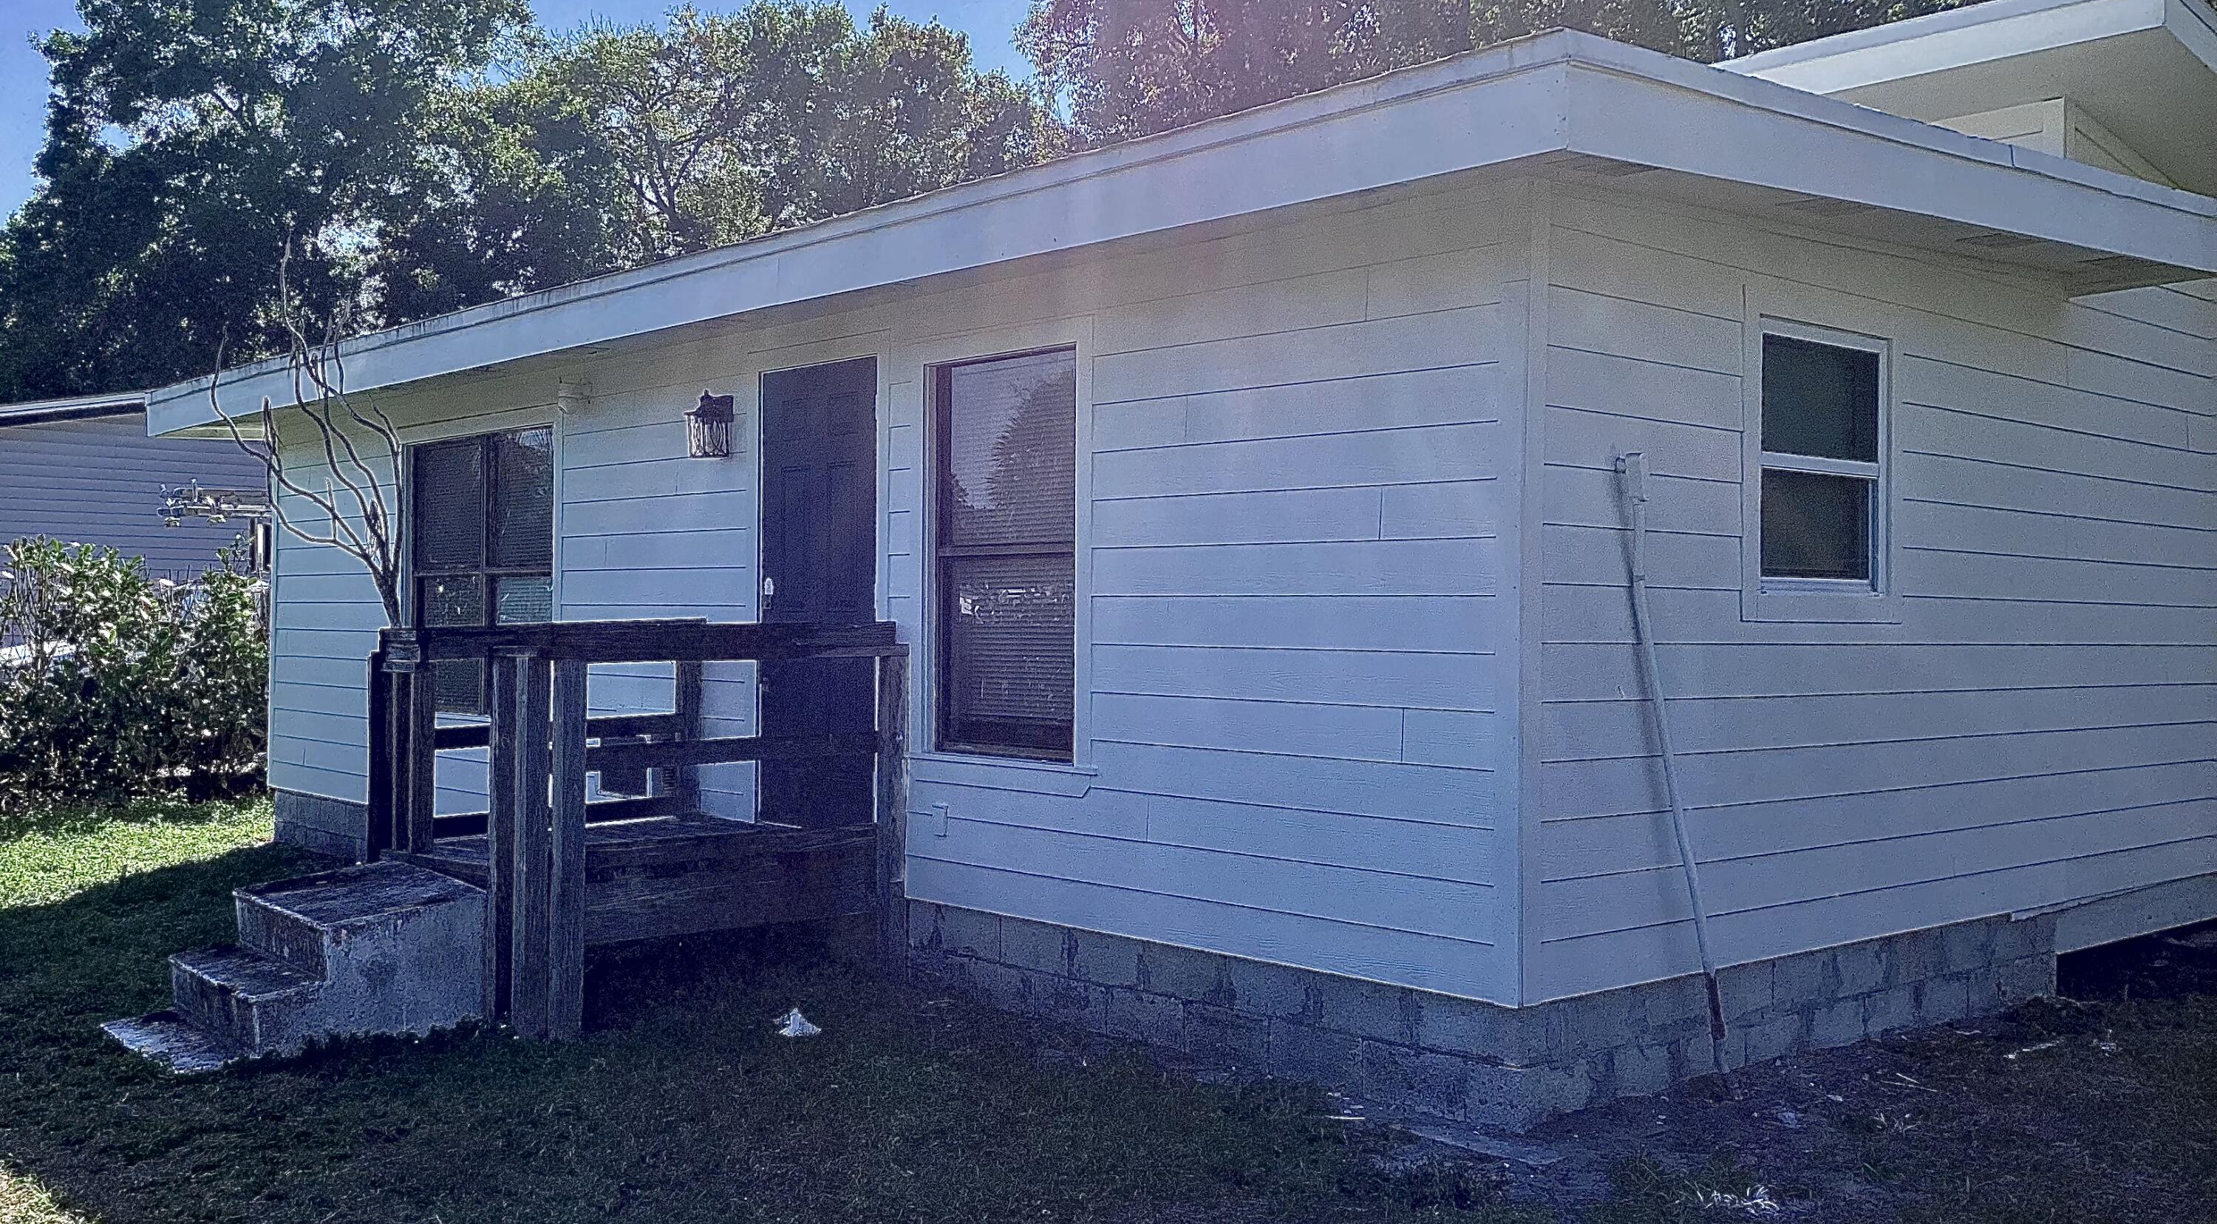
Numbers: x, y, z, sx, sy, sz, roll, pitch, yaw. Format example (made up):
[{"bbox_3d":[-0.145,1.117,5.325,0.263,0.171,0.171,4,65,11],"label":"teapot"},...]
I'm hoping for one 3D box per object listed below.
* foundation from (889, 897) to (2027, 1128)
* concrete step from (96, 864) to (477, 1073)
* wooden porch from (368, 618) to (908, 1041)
[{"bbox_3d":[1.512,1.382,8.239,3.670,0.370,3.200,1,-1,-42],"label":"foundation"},{"bbox_3d":[-2.996,1.288,7.302,1.070,0.535,0.940,1,-1,-42],"label":"concrete step"},{"bbox_3d":[-1.981,0.794,8.167,1.660,1.505,1.700,1,-1,-42],"label":"wooden porch"}]

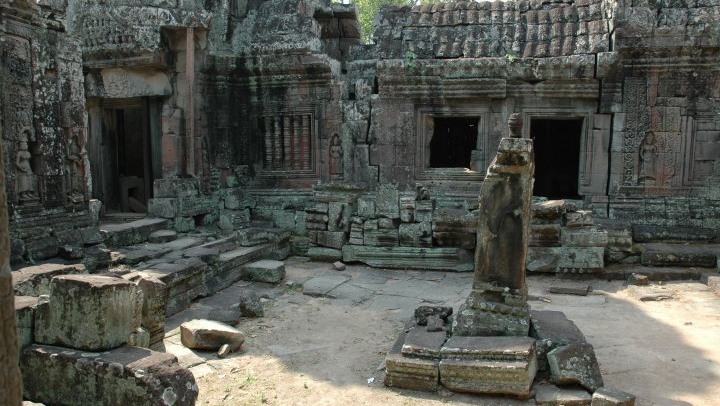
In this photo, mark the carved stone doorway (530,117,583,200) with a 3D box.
[{"bbox_3d":[3.380,-0.765,9.333,0.865,1.381,0.311,1,5,12],"label":"carved stone doorway"}]

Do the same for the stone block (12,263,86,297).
[{"bbox_3d":[-3.980,1.023,6.584,0.520,0.350,1.300,0,4,7],"label":"stone block"}]

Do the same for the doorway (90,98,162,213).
[{"bbox_3d":[-4.362,-0.878,10.111,1.244,2.139,0.438,1,5,15],"label":"doorway"}]

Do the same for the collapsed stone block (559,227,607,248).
[{"bbox_3d":[3.605,0.551,8.701,0.671,0.282,0.408,1,5,12],"label":"collapsed stone block"}]

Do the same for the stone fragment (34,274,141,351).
[{"bbox_3d":[-2.057,0.822,4.103,0.622,0.447,0.389,1,5,14],"label":"stone fragment"}]

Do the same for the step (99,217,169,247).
[{"bbox_3d":[-4.220,0.552,10.215,0.500,0.310,1.350,4,8,29],"label":"step"}]

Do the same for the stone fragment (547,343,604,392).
[{"bbox_3d":[2.120,1.601,5.375,0.460,0.360,0.360,2,7,20],"label":"stone fragment"}]

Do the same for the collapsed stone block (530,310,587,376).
[{"bbox_3d":[2.130,1.513,5.868,0.480,0.380,0.850,1,7,12],"label":"collapsed stone block"}]

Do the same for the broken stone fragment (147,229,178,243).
[{"bbox_3d":[-3.750,0.633,10.295,0.450,0.130,0.420,3,7,25],"label":"broken stone fragment"}]

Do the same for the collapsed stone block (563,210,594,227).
[{"bbox_3d":[3.532,0.247,8.750,0.467,0.253,0.389,1,5,12],"label":"collapsed stone block"}]

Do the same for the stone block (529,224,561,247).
[{"bbox_3d":[2.974,0.520,8.731,0.506,0.340,0.408,1,5,12],"label":"stone block"}]

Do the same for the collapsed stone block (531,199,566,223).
[{"bbox_3d":[3.380,0.143,9.885,0.700,0.240,0.500,1,7,12],"label":"collapsed stone block"}]

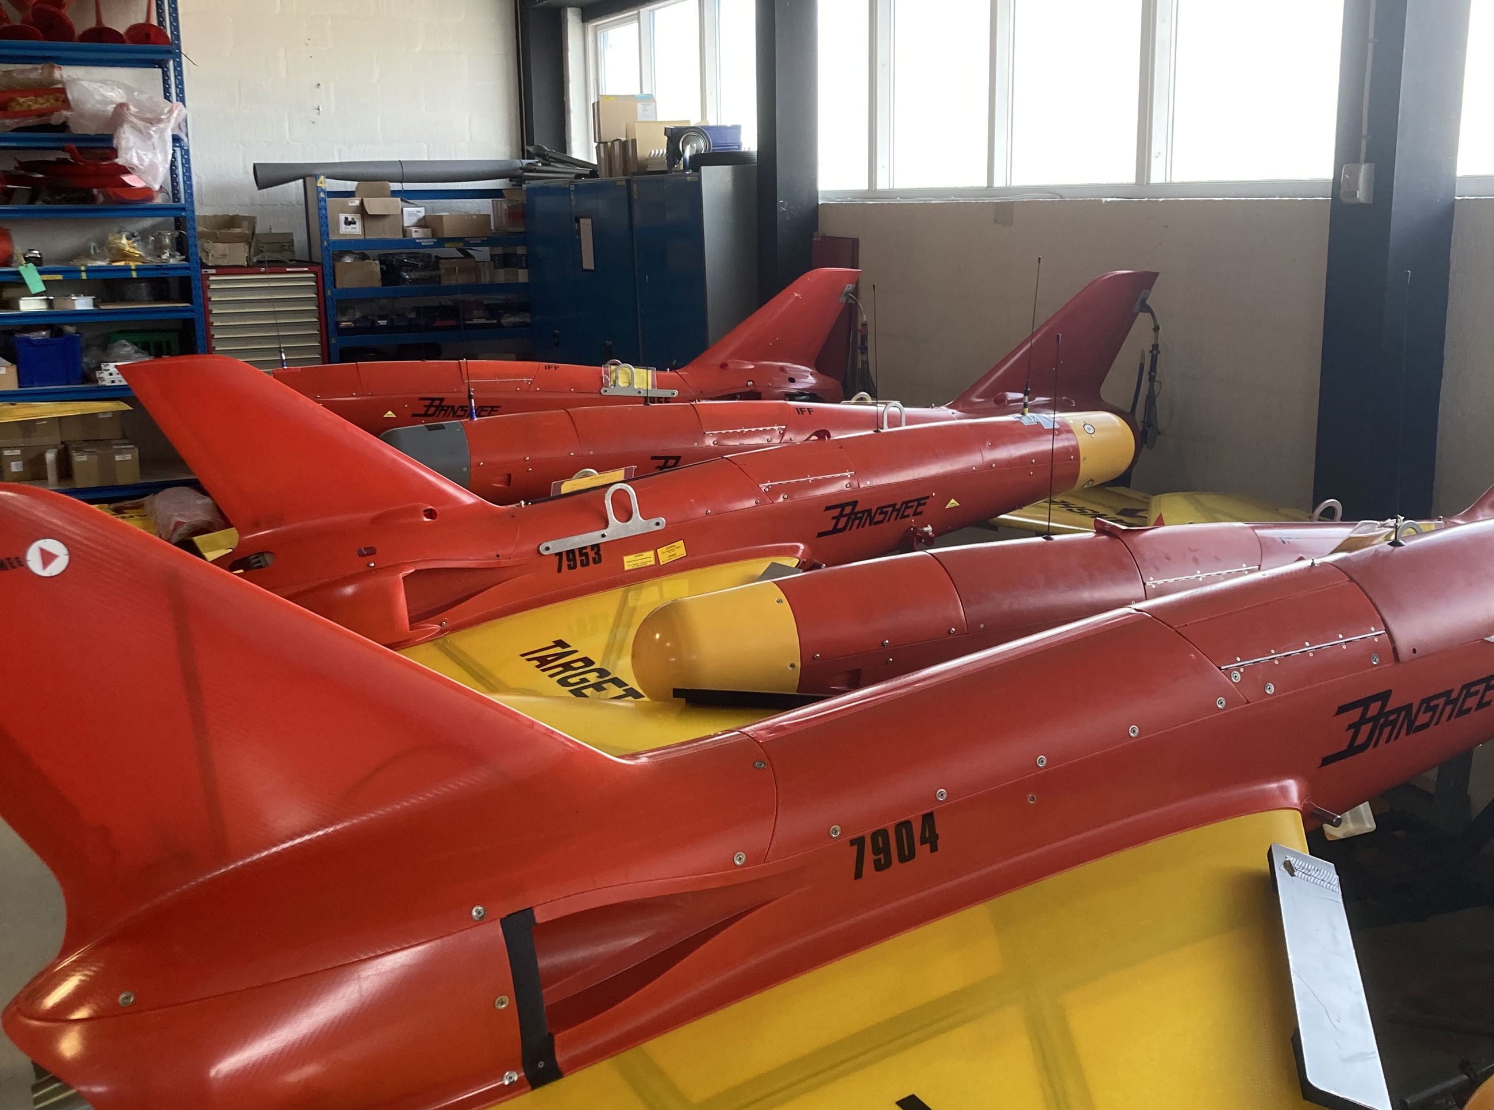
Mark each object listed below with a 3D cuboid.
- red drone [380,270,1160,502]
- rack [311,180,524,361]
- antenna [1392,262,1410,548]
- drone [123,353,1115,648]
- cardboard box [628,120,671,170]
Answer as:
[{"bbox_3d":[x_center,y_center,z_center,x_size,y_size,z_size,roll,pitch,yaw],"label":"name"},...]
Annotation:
[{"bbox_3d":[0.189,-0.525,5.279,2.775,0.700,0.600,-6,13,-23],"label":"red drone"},{"bbox_3d":[-2.255,-1.724,11.426,1.520,1.835,0.450,-6,14,-24],"label":"rack"},{"bbox_3d":[0.874,-0.194,2.145,0.020,0.369,0.020,-9,15,-23],"label":"antenna"},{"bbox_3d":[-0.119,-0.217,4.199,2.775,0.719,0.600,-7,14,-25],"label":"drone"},{"bbox_3d":[-0.507,-2.377,9.367,0.300,0.290,0.160,-6,14,-24],"label":"cardboard box"}]

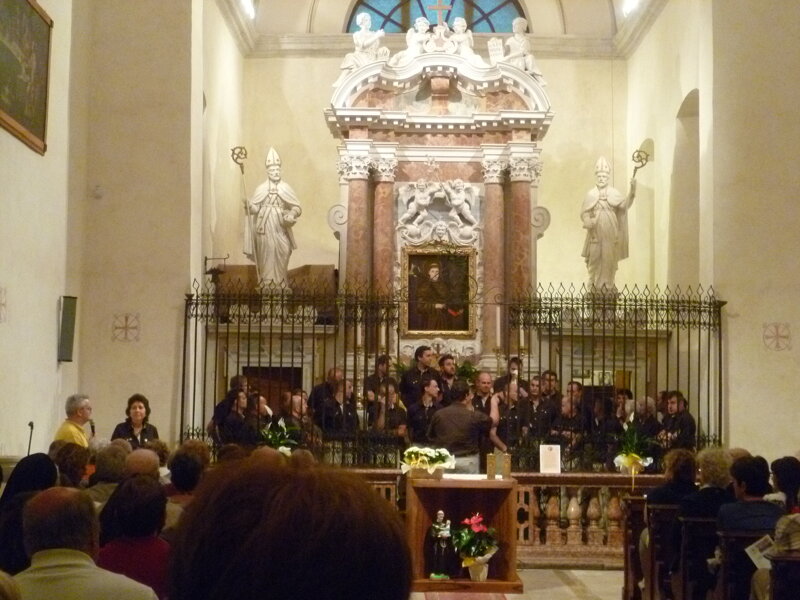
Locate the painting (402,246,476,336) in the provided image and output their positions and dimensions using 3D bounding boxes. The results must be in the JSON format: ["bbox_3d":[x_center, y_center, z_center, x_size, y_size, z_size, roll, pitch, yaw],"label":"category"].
[{"bbox_3d":[0.519,-0.125,15.800,0.973,1.210,0.100,1,-4,1],"label":"painting"}]

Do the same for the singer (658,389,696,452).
[{"bbox_3d":[3.021,1.850,13.048,0.350,1.720,0.480,5,-7,-37],"label":"singer"}]

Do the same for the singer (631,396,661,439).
[{"bbox_3d":[2.732,1.914,13.346,0.340,1.680,0.500,7,-8,-44],"label":"singer"}]

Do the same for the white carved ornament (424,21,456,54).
[{"bbox_3d":[0.546,-3.538,16.200,0.420,0.430,0.220,1,-5,0],"label":"white carved ornament"}]

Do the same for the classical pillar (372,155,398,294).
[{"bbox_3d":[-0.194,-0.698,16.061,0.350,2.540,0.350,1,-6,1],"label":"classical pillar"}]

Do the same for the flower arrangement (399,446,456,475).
[{"bbox_3d":[0.245,1.404,10.350,0.470,0.280,0.340,1,-4,1],"label":"flower arrangement"}]

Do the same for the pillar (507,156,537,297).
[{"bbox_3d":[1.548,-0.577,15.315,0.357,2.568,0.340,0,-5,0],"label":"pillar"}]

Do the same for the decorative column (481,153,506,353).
[{"bbox_3d":[1.211,-0.567,15.566,0.337,2.649,0.330,0,-5,0],"label":"decorative column"}]

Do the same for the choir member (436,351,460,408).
[{"bbox_3d":[0.557,1.493,13.732,0.470,1.740,0.330,2,-5,-17],"label":"choir member"}]

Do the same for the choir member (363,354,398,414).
[{"bbox_3d":[-0.203,1.504,13.933,0.460,1.720,0.330,2,-5,-17],"label":"choir member"}]

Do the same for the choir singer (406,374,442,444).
[{"bbox_3d":[0.265,1.747,13.490,0.500,1.740,0.340,7,-8,-44],"label":"choir singer"}]

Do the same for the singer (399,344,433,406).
[{"bbox_3d":[0.214,1.353,13.332,0.500,1.720,0.360,3,-6,-26],"label":"singer"}]

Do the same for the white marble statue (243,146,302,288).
[{"bbox_3d":[-1.729,-1.127,16.423,0.770,1.980,0.580,2,-6,-7],"label":"white marble statue"}]

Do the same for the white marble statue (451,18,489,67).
[{"bbox_3d":[0.939,-3.479,16.237,0.500,0.630,0.420,-1,-6,21],"label":"white marble statue"}]

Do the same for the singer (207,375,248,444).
[{"bbox_3d":[-1.884,1.682,13.134,0.380,1.700,0.480,0,-5,15],"label":"singer"}]

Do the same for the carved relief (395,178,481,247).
[{"bbox_3d":[0.495,-1.142,15.668,1.108,0.896,0.260,0,-5,0],"label":"carved relief"}]

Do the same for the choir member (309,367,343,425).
[{"bbox_3d":[-0.808,1.615,13.333,0.360,1.720,0.470,-2,-5,31],"label":"choir member"}]

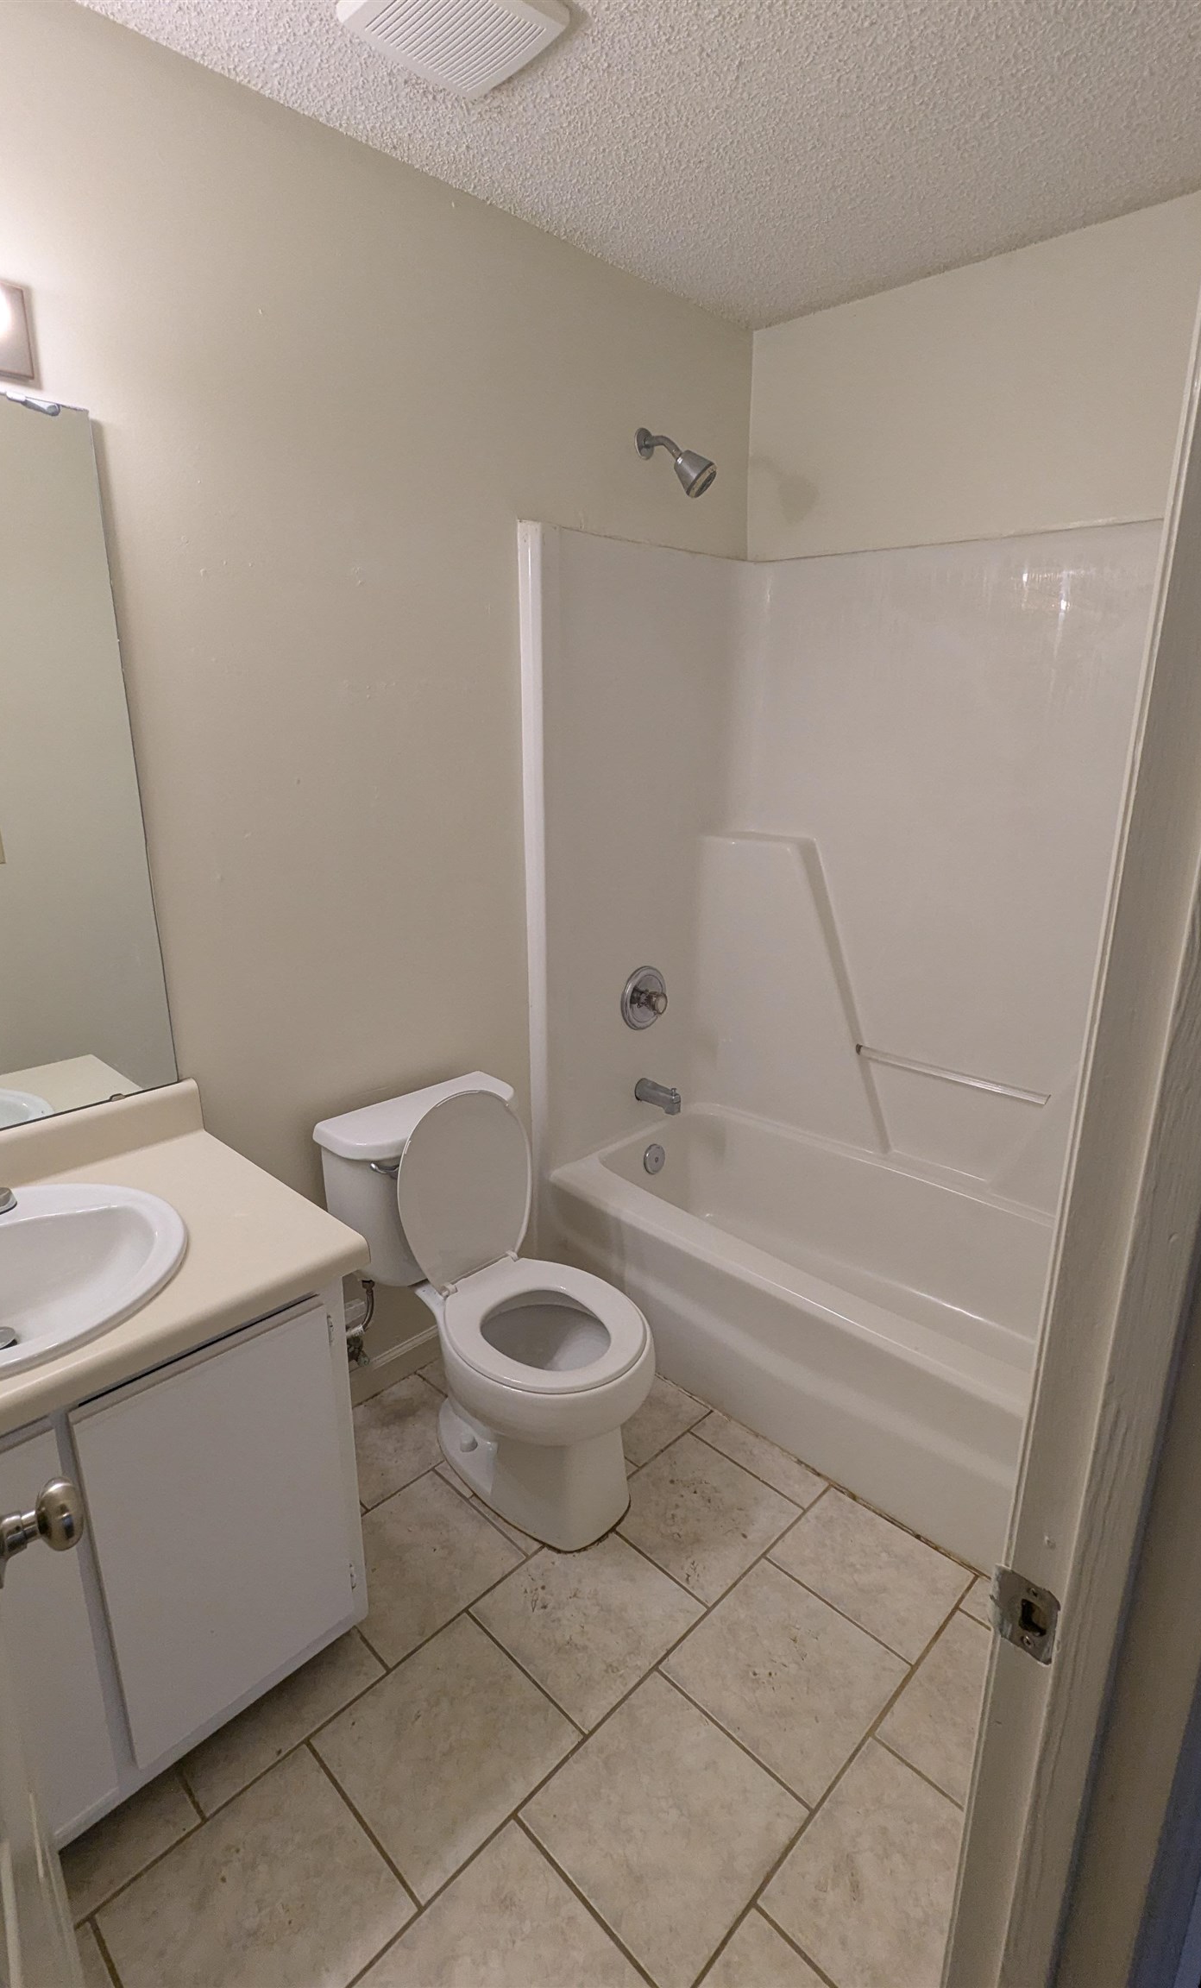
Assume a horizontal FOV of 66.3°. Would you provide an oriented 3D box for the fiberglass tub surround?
[{"bbox_3d":[0.653,-0.028,1.986,1.524,1.910,0.822,15,22,43],"label":"fiberglass tub surround"}]

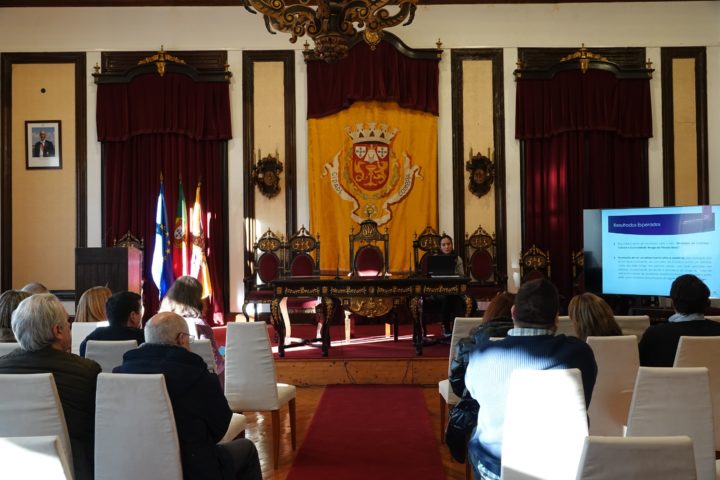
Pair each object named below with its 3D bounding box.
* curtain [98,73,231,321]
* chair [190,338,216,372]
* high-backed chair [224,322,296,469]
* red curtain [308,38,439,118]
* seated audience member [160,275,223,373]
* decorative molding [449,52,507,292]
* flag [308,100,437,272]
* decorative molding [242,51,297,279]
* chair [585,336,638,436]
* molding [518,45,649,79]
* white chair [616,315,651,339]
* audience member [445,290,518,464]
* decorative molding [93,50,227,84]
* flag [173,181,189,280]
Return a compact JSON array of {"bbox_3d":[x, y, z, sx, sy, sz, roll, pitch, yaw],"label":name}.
[{"bbox_3d":[-2.978,-0.608,11.028,2.041,3.915,0.280,-1,-1,-1],"label":"curtain"},{"bbox_3d":[-0.908,1.021,4.066,0.440,0.960,0.530,-1,-1,2],"label":"chair"},{"bbox_3d":[-0.689,1.033,4.980,0.450,0.985,0.550,-1,-1,5],"label":"high-backed chair"},{"bbox_3d":[0.196,-2.472,11.070,2.044,1.229,0.270,-1,-1,-1],"label":"red curtain"},{"bbox_3d":[-1.010,0.863,4.240,0.520,1.310,0.750,-1,-1,4],"label":"seated audience member"},{"bbox_3d":[1.849,-1.056,11.197,0.820,3.866,0.090,-1,-1,-1],"label":"decorative molding"},{"bbox_3d":[0.198,-0.853,11.147,2.004,2.741,0.100,-1,-1,-1],"label":"flag"},{"bbox_3d":[-1.513,-1.109,12.100,0.900,4.150,0.080,0,-1,1],"label":"decorative molding"},{"bbox_3d":[1.353,1.010,4.020,0.440,0.990,0.560,-1,-1,-1],"label":"chair"},{"bbox_3d":[3.442,-2.726,11.129,2.143,0.509,0.270,-1,-1,-1],"label":"molding"},{"bbox_3d":[1.865,1.015,5.100,0.440,0.990,0.560,-1,-1,2],"label":"white chair"},{"bbox_3d":[0.786,0.907,4.189,0.560,1.210,0.780,-1,-1,2],"label":"audience member"},{"bbox_3d":[-3.311,-2.926,12.070,2.250,0.570,0.250,0,-1,1],"label":"decorative molding"},{"bbox_3d":[-2.892,-0.008,11.600,0.300,1.900,0.250,0,-1,1],"label":"flag"}]

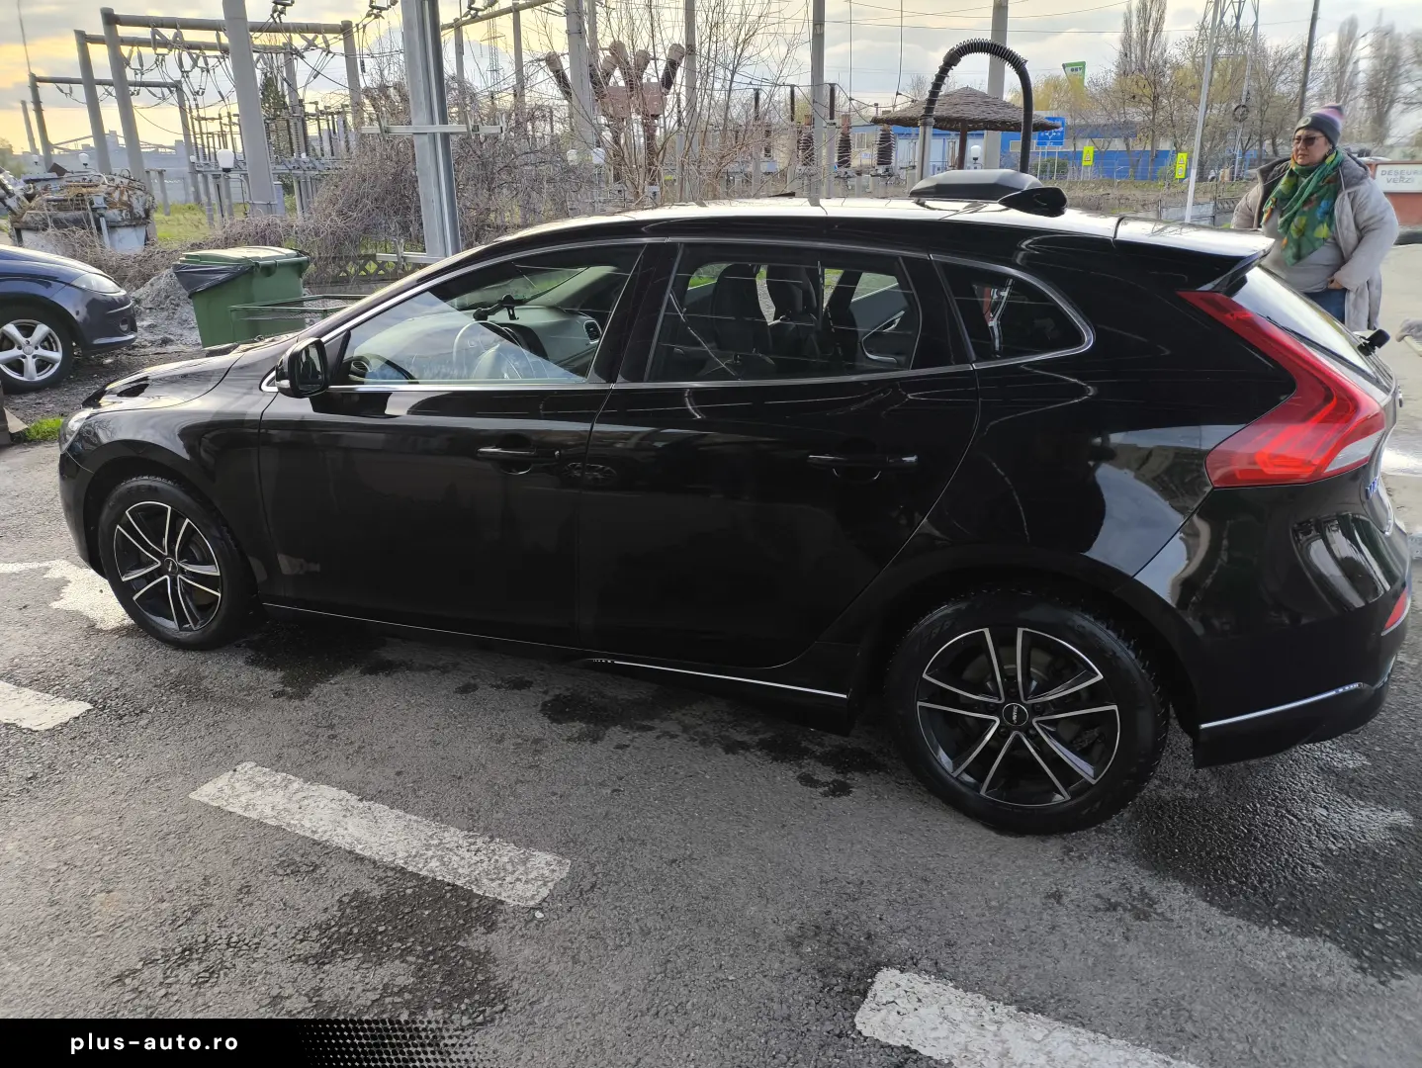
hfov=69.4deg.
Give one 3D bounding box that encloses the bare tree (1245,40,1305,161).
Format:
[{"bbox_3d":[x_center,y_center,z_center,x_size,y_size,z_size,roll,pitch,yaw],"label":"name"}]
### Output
[{"bbox_3d":[27.454,-19.659,50.468,3.400,8.200,3.400,-1,18,0],"label":"bare tree"}]

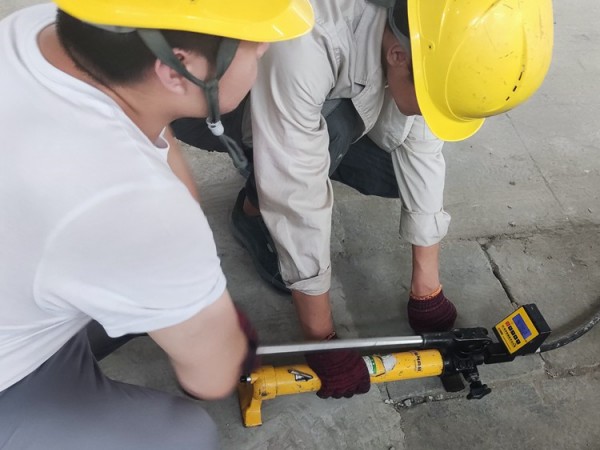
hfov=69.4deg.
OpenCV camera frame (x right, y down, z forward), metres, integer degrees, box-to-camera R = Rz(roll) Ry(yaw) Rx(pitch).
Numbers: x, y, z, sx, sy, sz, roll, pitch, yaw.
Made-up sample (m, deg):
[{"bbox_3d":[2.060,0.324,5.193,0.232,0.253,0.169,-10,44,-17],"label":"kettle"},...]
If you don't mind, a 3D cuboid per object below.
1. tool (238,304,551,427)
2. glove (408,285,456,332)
[{"bbox_3d":[0.208,0.298,0.932,0.670,0.180,0.155,-3,56,-10],"label":"tool"},{"bbox_3d":[0.319,0.205,1.052,0.105,0.100,0.085,-3,56,-10],"label":"glove"}]

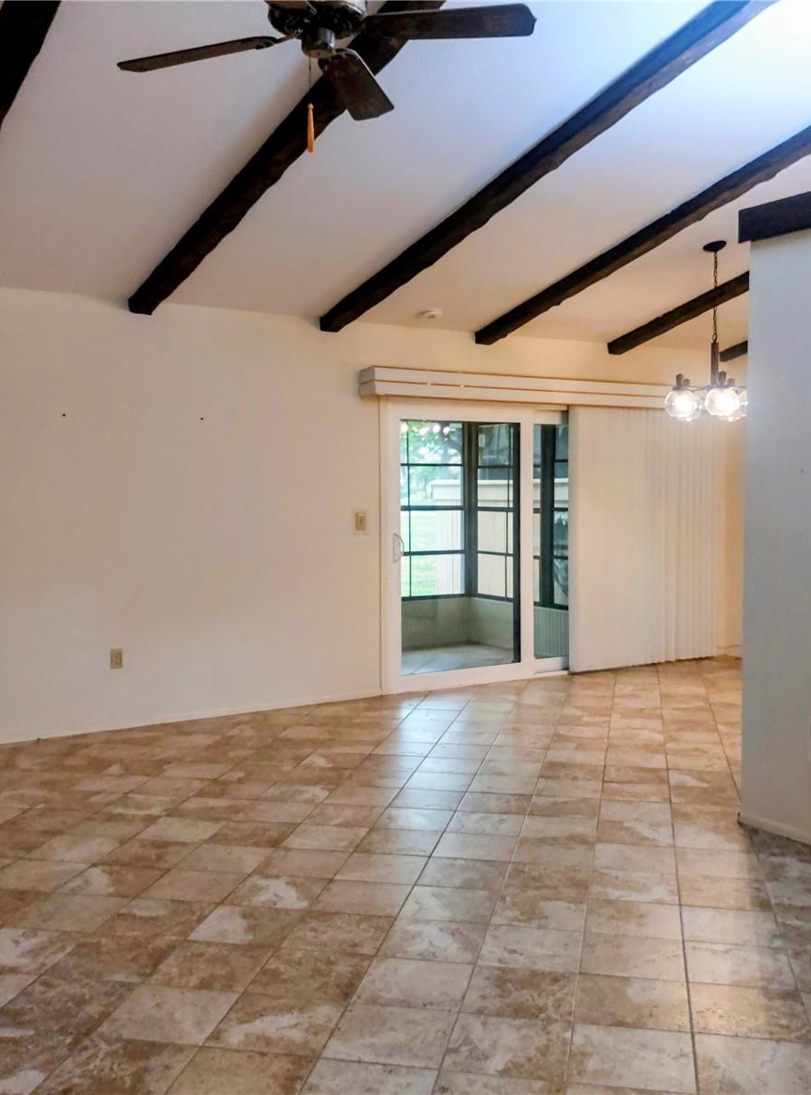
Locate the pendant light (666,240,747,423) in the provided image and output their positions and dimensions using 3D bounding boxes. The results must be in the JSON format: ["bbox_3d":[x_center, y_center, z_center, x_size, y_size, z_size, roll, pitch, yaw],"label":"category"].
[{"bbox_3d":[1.955,-1.366,6.413,0.620,1.120,0.620,-2,3,-34],"label":"pendant light"}]

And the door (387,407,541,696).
[{"bbox_3d":[0.398,-0.027,7.330,1.340,2.030,0.070,-2,3,-34],"label":"door"}]

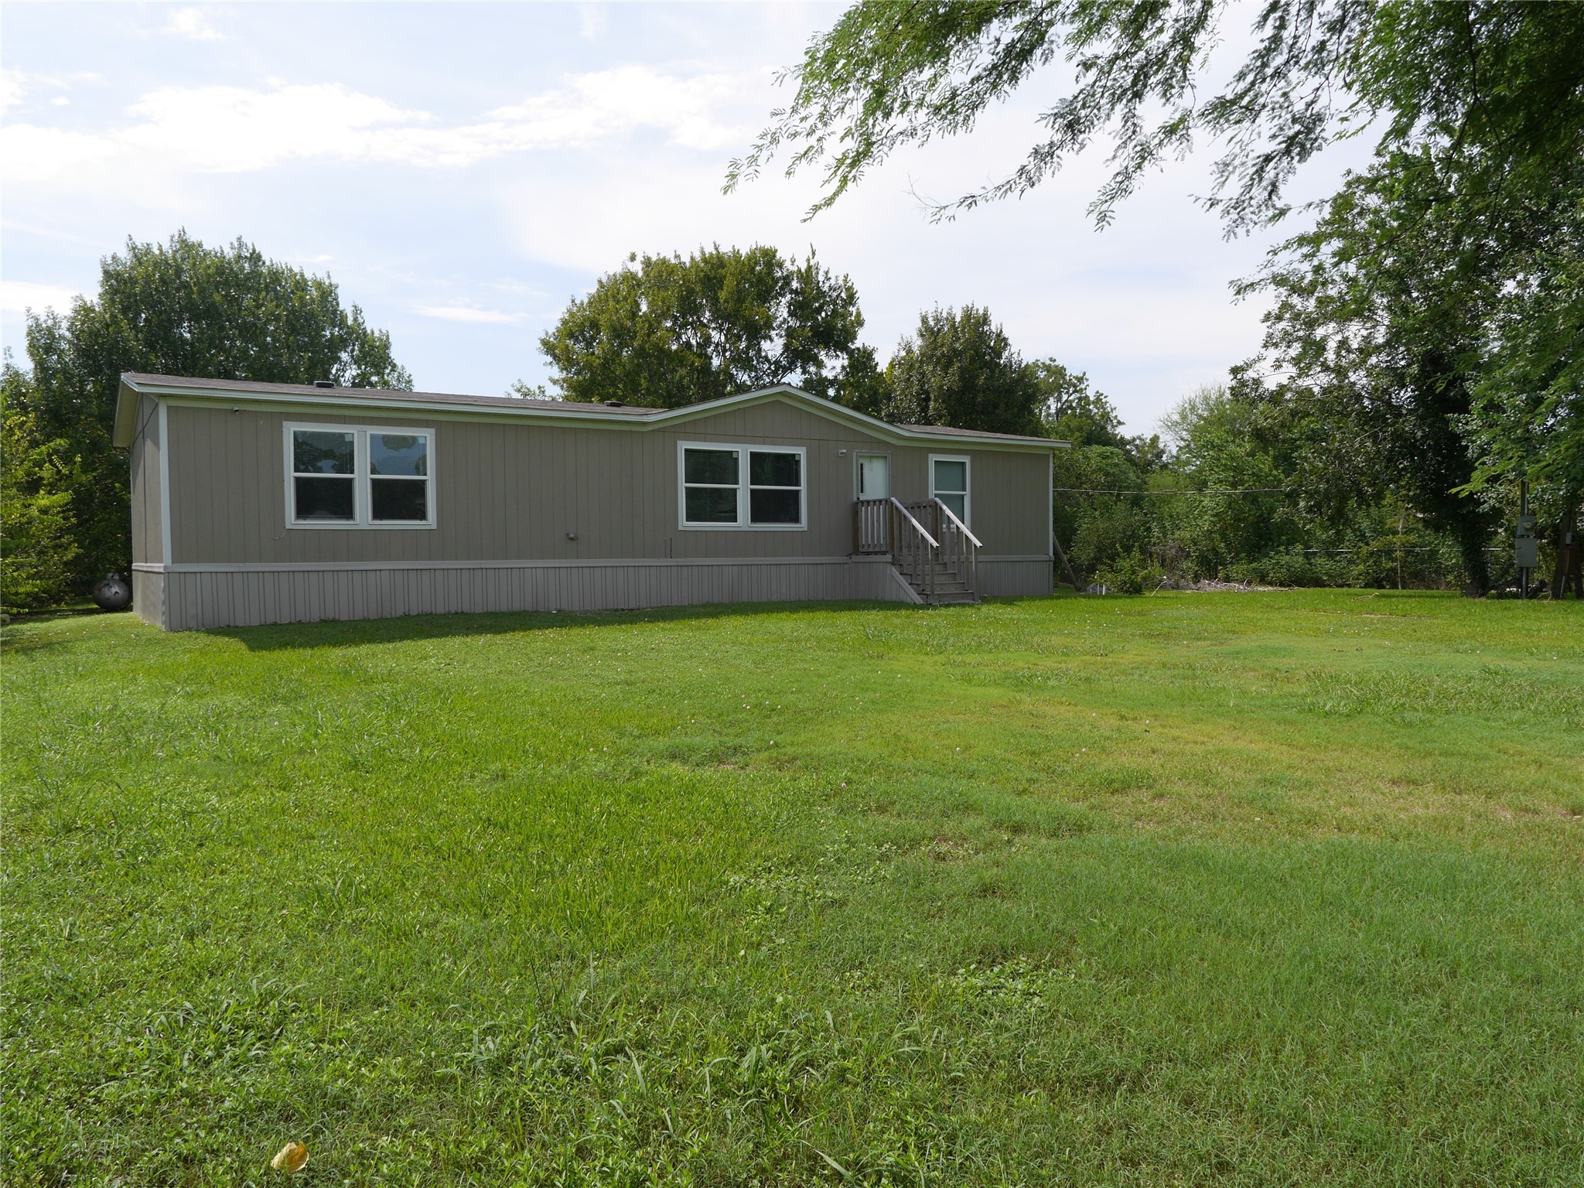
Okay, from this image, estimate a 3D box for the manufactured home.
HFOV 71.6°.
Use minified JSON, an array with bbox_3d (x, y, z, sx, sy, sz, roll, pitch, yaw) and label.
[{"bbox_3d":[-3.581,-1.883,23.180,17.700,4.120,8.450,-2,2,-32],"label":"manufactured home"}]

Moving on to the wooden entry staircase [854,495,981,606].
[{"bbox_3d":[2.305,-0.803,20.610,1.180,1.950,2.500,-2,2,-32],"label":"wooden entry staircase"}]

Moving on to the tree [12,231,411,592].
[{"bbox_3d":[-16.329,-5.064,31.181,10.944,10.382,10.154,-2,2,-32],"label":"tree"}]

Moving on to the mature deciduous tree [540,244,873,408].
[{"bbox_3d":[-2.894,-6.178,38.206,11.287,11.843,10.712,-2,2,-32],"label":"mature deciduous tree"}]

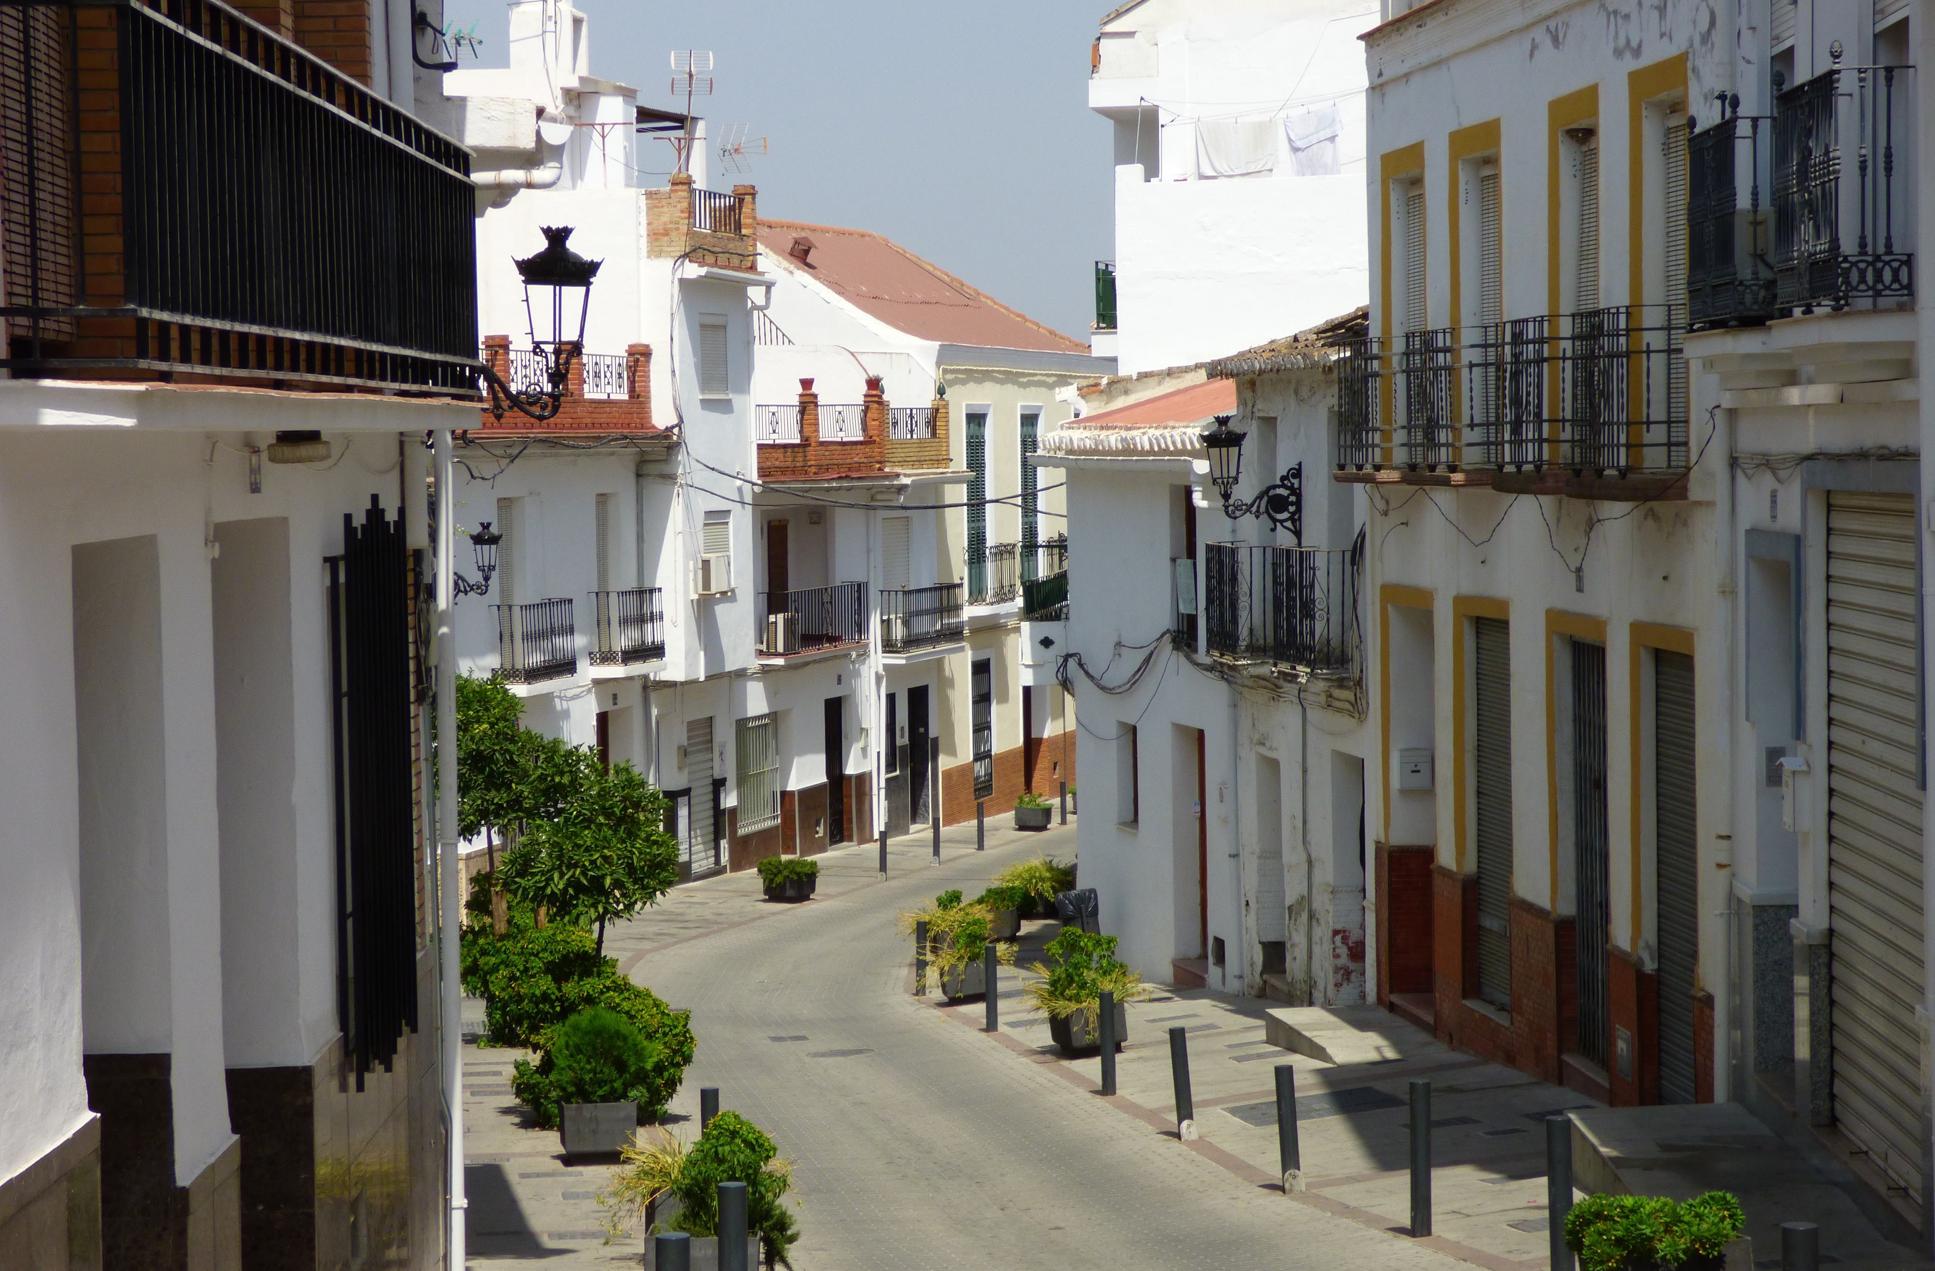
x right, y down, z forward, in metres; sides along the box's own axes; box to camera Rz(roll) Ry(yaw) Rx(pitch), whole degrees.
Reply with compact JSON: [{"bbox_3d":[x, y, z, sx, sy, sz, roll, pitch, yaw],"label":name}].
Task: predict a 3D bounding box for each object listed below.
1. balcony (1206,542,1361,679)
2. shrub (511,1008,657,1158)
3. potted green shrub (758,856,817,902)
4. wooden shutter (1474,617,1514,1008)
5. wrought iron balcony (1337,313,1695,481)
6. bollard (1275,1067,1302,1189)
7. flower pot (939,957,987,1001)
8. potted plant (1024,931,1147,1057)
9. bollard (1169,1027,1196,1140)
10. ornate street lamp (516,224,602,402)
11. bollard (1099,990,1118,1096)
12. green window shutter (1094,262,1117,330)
[{"bbox_3d":[2.702,-0.264,35.734,0.340,1.040,2.400,-2,3,-19],"label":"balcony"},{"bbox_3d":[-2.469,2.932,26.600,0.900,0.950,0.800,-1,1,-3],"label":"shrub"},{"bbox_3d":[-2.623,3.575,59.753,0.660,0.620,0.780,0,3,20],"label":"potted green shrub"},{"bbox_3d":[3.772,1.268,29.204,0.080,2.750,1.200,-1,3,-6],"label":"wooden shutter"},{"bbox_3d":[3.460,-1.580,26.950,0.400,0.950,7.600,-1,3,-7],"label":"wrought iron balcony"},{"bbox_3d":[1.842,2.830,23.400,0.110,0.725,0.110,-3,3,-6],"label":"bollard"},{"bbox_3d":[0.024,3.421,41.024,0.470,0.410,0.720,-1,3,-6],"label":"flower pot"},{"bbox_3d":[0.980,2.939,33.691,0.900,0.970,0.900,-1,3,-9],"label":"potted plant"},{"bbox_3d":[1.431,2.977,27.100,0.110,0.740,0.110,-5,3,-5],"label":"bollard"},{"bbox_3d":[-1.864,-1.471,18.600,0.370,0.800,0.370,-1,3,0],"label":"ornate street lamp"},{"bbox_3d":[1.026,2.965,29.688,0.100,0.770,0.100,-1,3,-5],"label":"bollard"},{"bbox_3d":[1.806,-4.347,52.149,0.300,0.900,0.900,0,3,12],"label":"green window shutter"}]

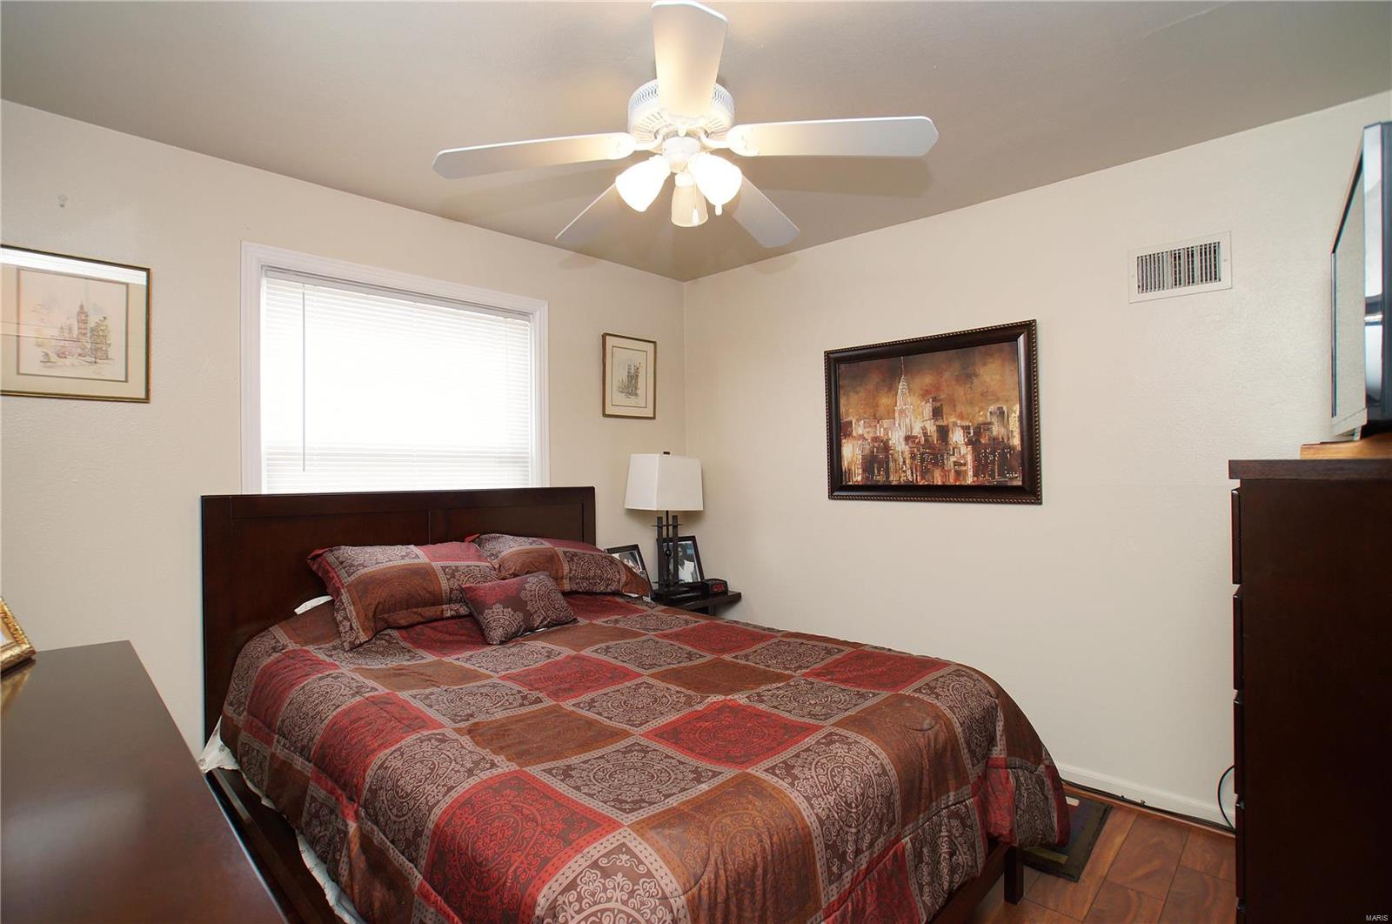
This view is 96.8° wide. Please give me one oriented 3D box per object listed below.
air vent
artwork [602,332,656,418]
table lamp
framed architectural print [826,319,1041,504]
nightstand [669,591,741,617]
[{"bbox_3d":[1.734,-0.693,2.223,0.287,0.194,0.020,0,1,43],"label":"air vent"},{"bbox_3d":[-0.385,-0.484,3.573,0.020,0.461,0.402,0,1,43],"label":"artwork"},{"bbox_3d":[-0.168,0.353,3.453,0.240,0.810,0.370,0,1,43],"label":"table lamp"},{"bbox_3d":[1.044,-0.195,2.847,0.982,0.752,0.040,0,3,43],"label":"framed architectural print"},{"bbox_3d":[-0.103,1.034,3.485,0.440,0.552,0.600,0,1,43],"label":"nightstand"}]

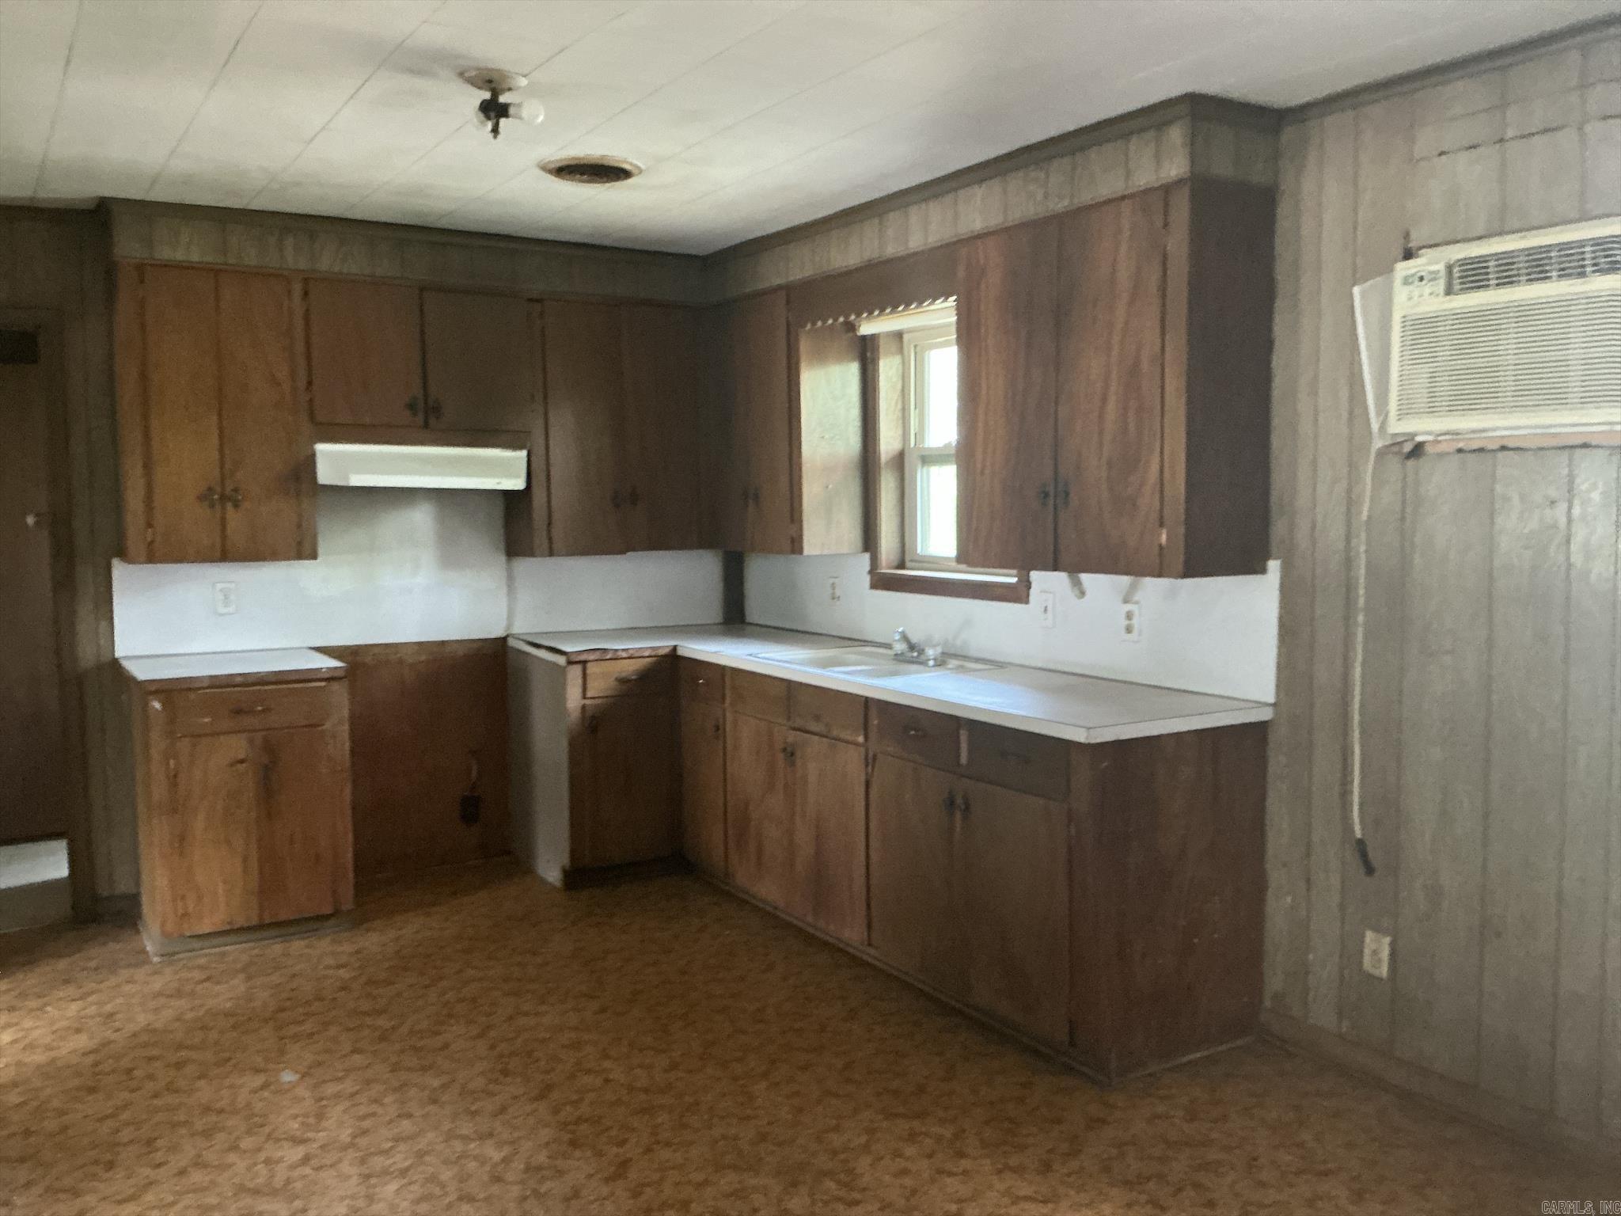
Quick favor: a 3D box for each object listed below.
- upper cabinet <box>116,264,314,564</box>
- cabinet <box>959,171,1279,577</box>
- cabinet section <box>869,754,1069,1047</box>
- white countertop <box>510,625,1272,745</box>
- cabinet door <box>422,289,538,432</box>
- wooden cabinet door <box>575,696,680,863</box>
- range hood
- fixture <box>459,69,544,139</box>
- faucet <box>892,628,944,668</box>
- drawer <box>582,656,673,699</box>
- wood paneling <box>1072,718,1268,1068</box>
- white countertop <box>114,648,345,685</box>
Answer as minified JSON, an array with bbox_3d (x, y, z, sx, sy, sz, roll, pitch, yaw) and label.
[{"bbox_3d":[-2.082,-0.654,4.573,0.597,0.990,0.324,-3,6,-32],"label":"upper cabinet"},{"bbox_3d":[0.828,-0.605,3.727,0.324,0.990,0.913,-3,6,-32],"label":"cabinet"},{"bbox_3d":[0.614,0.752,3.745,0.515,0.619,0.862,-3,5,-32],"label":"cabinet section"},{"bbox_3d":[-0.007,0.209,4.423,1.090,0.048,2.888,-3,6,-32],"label":"white countertop"},{"bbox_3d":[-1.242,-0.924,4.932,0.409,0.500,0.044,-3,5,-32],"label":"cabinet door"},{"bbox_3d":[-0.689,0.654,4.987,0.413,0.617,0.025,-3,6,-32],"label":"wooden cabinet door"},{"bbox_3d":[-1.487,-0.525,4.888,0.753,0.159,0.438,-3,6,-32],"label":"range hood"},{"bbox_3d":[-0.734,-1.169,3.090,0.189,0.134,0.189,-3,6,-32],"label":"fixture"},{"bbox_3d":[0.345,0.123,4.433,0.129,0.117,0.199,-3,6,-32],"label":"faucet"},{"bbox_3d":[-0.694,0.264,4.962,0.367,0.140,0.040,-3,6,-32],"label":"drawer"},{"bbox_3d":[0.944,0.745,3.379,0.629,0.869,0.025,-3,6,-32],"label":"wood paneling"},{"bbox_3d":[-1.997,0.211,4.526,0.630,0.040,0.610,-3,6,-32],"label":"white countertop"}]

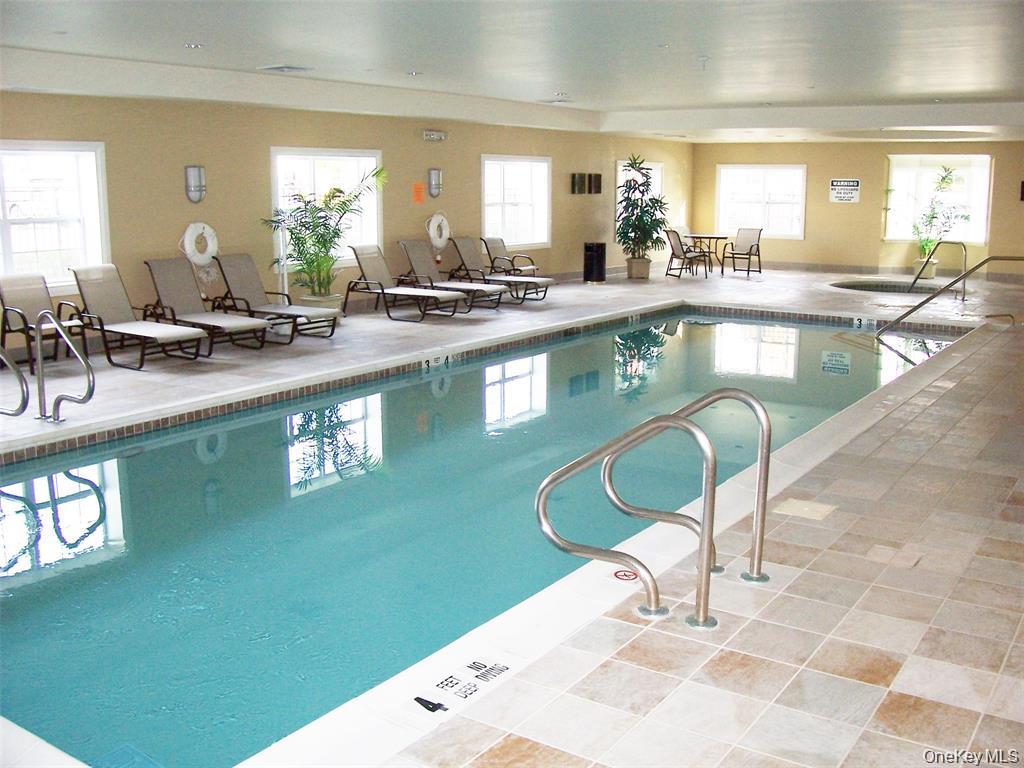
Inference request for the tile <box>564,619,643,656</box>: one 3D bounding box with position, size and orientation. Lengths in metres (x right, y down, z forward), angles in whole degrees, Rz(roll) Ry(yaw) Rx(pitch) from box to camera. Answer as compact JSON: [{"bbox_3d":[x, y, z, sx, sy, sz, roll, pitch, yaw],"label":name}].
[{"bbox_3d":[0.349,0.957,3.791,0.200,0.010,0.300,7,13,34],"label":"tile"}]

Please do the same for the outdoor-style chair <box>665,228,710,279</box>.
[{"bbox_3d":[3.363,-2.486,19.205,0.693,0.897,0.612,-4,12,-19],"label":"outdoor-style chair"}]

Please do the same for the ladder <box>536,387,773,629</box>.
[{"bbox_3d":[0.610,0.449,4.268,0.836,0.826,0.663,8,13,34],"label":"ladder"}]

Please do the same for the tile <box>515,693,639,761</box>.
[{"bbox_3d":[0.218,1.099,3.227,0.300,0.010,0.300,7,13,34],"label":"tile"}]

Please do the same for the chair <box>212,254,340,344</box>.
[{"bbox_3d":[-2.596,-0.970,11.280,1.600,0.910,0.670,7,13,34],"label":"chair"}]

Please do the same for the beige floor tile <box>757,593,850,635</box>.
[{"bbox_3d":[1.153,0.914,3.977,0.300,0.010,0.300,7,13,34],"label":"beige floor tile"}]

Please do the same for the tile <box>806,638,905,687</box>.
[{"bbox_3d":[1.224,0.989,3.562,0.300,0.010,0.300,7,13,34],"label":"tile"}]

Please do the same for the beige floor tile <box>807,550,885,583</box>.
[{"bbox_3d":[1.530,0.834,4.577,0.300,0.010,0.300,7,13,34],"label":"beige floor tile"}]

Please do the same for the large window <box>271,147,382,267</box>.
[{"bbox_3d":[-2.372,-2.309,13.208,0.122,1.550,1.988,8,13,34],"label":"large window"}]

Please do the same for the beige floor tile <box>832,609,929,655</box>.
[{"bbox_3d":[1.405,0.947,3.835,0.304,0.012,0.304,8,13,34],"label":"beige floor tile"}]

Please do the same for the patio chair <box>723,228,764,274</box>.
[{"bbox_3d":[4.408,-2.500,19.192,0.570,0.900,0.660,7,13,34],"label":"patio chair"}]

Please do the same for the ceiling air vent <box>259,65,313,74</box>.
[{"bbox_3d":[-2.534,-3.520,11.280,0.460,0.040,0.460,7,13,34],"label":"ceiling air vent"}]

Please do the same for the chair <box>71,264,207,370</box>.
[{"bbox_3d":[-3.750,-0.696,10.076,1.580,0.920,0.700,7,13,34],"label":"chair"}]

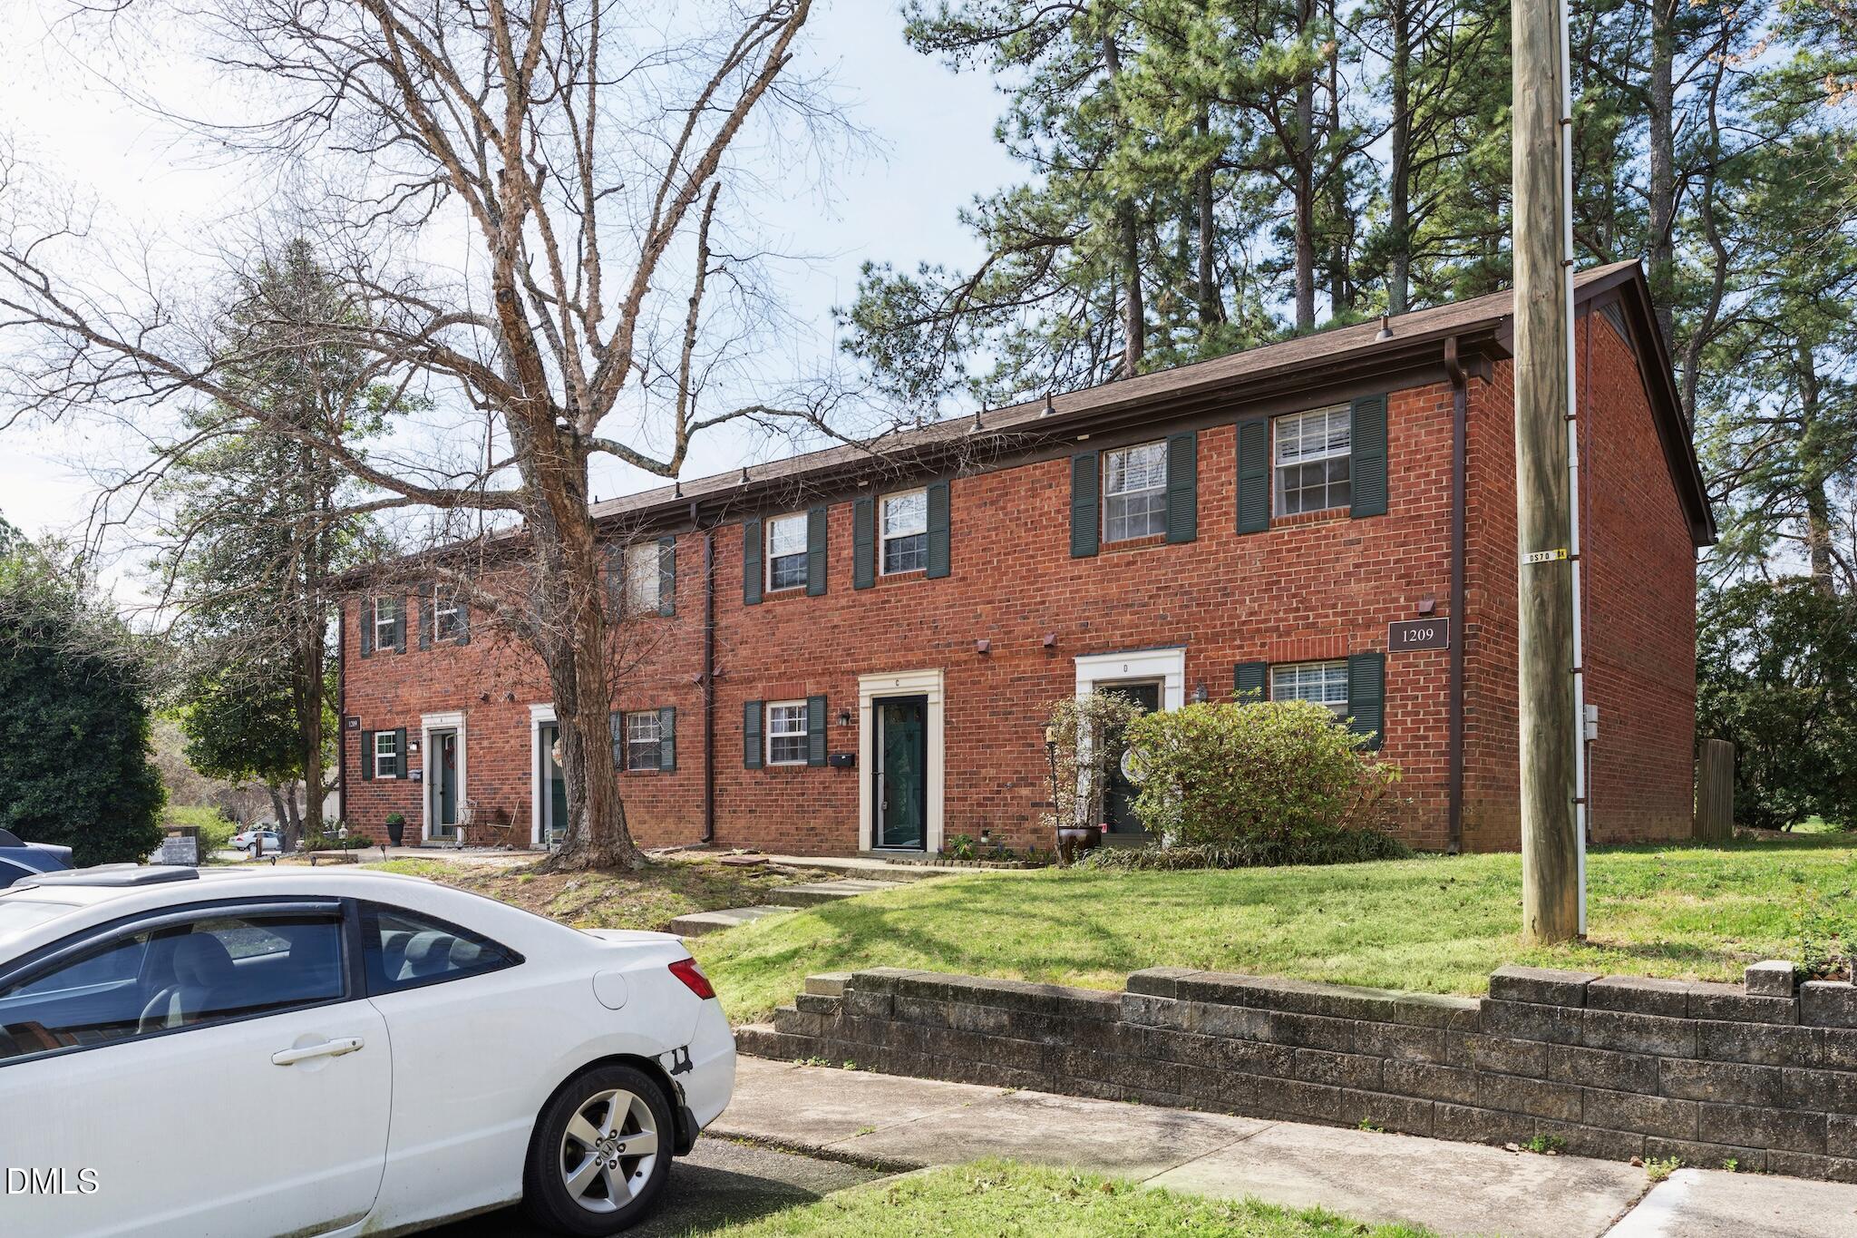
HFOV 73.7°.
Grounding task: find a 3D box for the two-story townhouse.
[{"bbox_3d":[0.050,0.080,24.000,24.200,7.850,12.900,-6,-10,39],"label":"two-story townhouse"}]

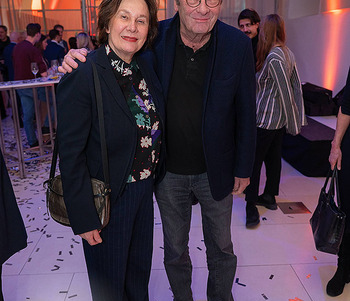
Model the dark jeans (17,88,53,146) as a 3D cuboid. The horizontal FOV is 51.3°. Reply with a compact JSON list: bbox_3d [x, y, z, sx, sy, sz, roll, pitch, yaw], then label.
[{"bbox_3d":[-2.235,-0.589,5.800,0.400,0.950,0.400,-13,20,-38],"label":"dark jeans"}]

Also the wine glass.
[{"bbox_3d":[-1.692,-0.950,4.400,0.083,0.220,0.083,-1,16,0],"label":"wine glass"}]

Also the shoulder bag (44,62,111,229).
[{"bbox_3d":[-0.396,-0.033,1.490,0.265,0.670,0.160,5,17,20],"label":"shoulder bag"}]

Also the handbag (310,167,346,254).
[{"bbox_3d":[0.926,0.344,2.200,0.140,0.500,0.280,4,16,15],"label":"handbag"}]

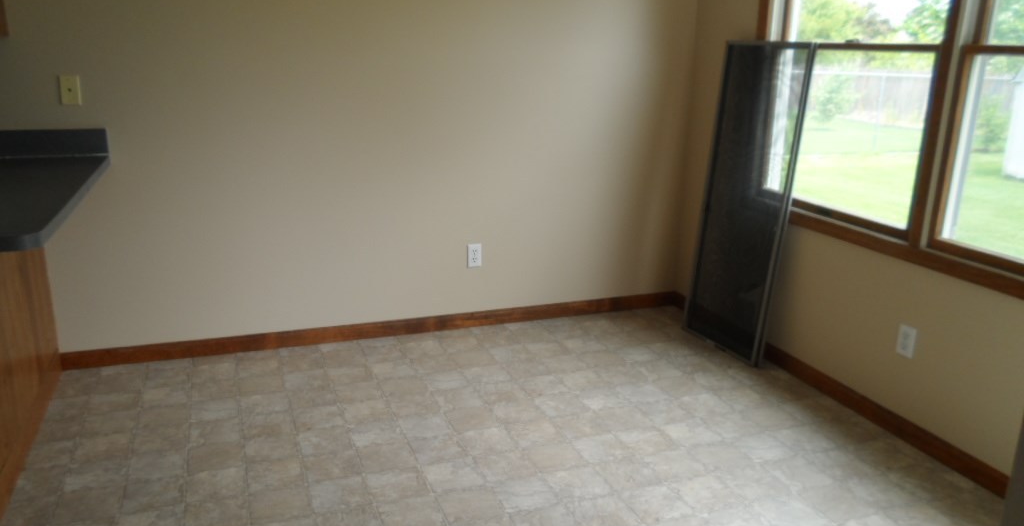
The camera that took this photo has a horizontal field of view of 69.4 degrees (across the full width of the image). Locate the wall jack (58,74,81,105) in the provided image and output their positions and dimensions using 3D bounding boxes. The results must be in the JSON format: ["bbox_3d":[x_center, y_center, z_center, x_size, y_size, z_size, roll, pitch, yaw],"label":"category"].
[{"bbox_3d":[-1.706,-0.667,2.855,0.070,0.114,0.010,-5,18,-20],"label":"wall jack"}]

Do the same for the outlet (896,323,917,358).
[{"bbox_3d":[1.436,0.284,2.691,0.010,0.114,0.070,-5,18,-20],"label":"outlet"}]

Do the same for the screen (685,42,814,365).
[{"bbox_3d":[1.058,-0.278,3.386,0.018,1.407,0.493,-3,17,-28],"label":"screen"}]

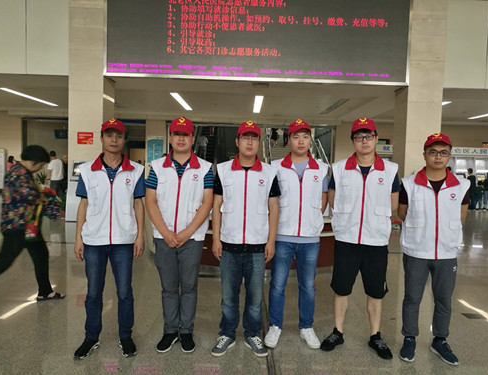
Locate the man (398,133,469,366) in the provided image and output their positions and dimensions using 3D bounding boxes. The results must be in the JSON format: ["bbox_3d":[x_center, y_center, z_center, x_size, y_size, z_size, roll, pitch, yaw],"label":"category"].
[{"bbox_3d":[1.412,0.449,2.948,0.490,1.704,0.360,3,3,14],"label":"man"}]

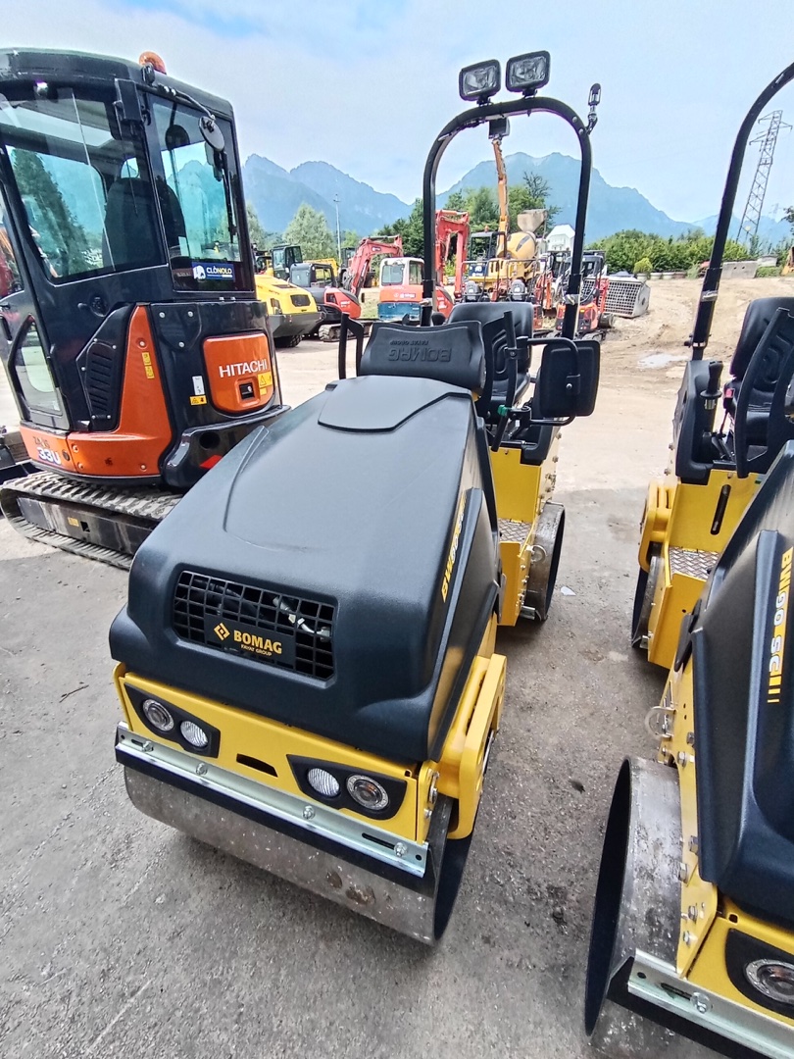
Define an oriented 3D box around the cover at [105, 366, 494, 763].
[{"bbox_3d":[-0.152,-0.036,1.296,0.790,0.560,0.800,10,29,20],"label":"cover"}]

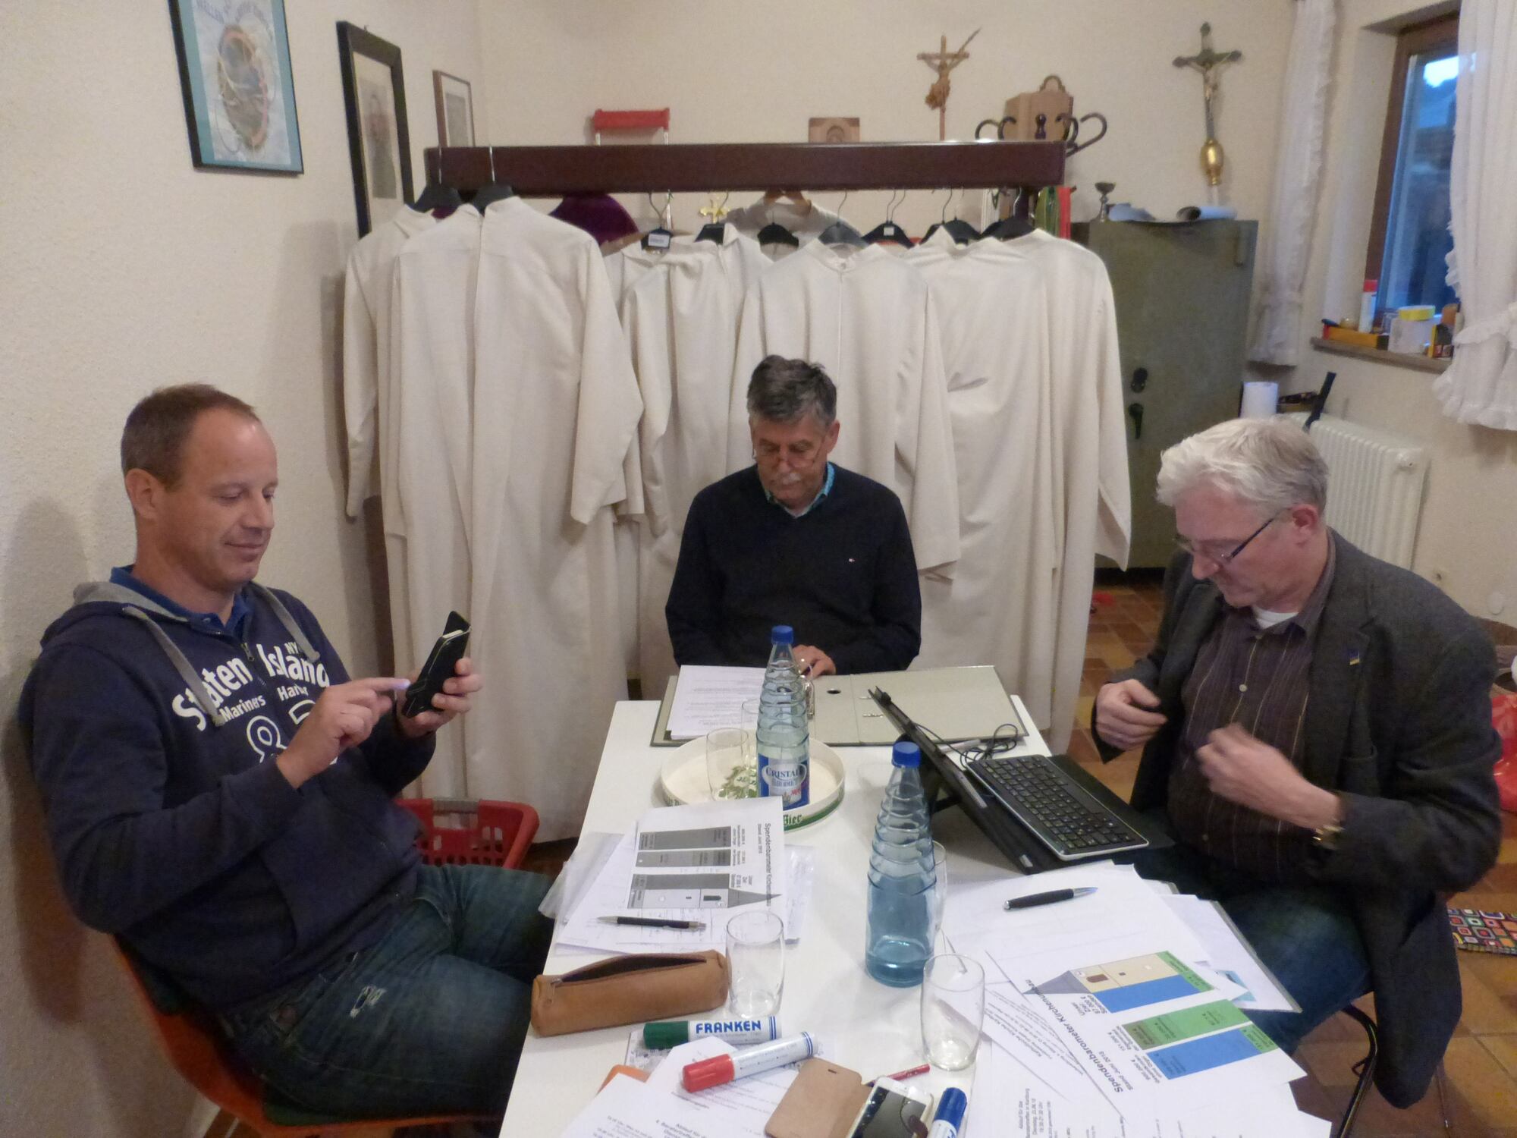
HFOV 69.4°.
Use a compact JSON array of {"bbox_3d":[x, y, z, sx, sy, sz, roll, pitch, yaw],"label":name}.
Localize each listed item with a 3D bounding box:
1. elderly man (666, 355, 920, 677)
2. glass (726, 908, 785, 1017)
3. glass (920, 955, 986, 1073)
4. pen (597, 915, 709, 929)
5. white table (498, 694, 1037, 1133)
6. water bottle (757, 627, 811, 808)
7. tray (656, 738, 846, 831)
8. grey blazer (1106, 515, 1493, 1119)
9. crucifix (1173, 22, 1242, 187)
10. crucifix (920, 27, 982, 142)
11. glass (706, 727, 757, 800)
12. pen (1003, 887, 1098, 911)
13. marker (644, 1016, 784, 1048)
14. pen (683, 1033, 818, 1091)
[{"bbox_3d":[0.070,0.280,2.178,0.540,1.340,0.750,-1,17,0],"label":"elderly man"},{"bbox_3d":[-0.002,0.451,1.250,0.066,0.097,0.066,-1,17,0],"label":"glass"},{"bbox_3d":[0.206,0.473,1.164,0.066,0.100,0.066,-1,17,0],"label":"glass"},{"bbox_3d":[-0.136,0.449,1.391,0.140,0.011,0.011,1,17,6],"label":"pen"},{"bbox_3d":[0.122,0.796,1.530,0.765,0.740,1.350,-1,17,0],"label":"white table"},{"bbox_3d":[0.037,0.224,1.634,0.081,0.286,0.081,-1,17,0],"label":"water bottle"},{"bbox_3d":[-0.007,0.332,1.727,0.287,0.036,0.287,-1,17,0],"label":"tray"},{"bbox_3d":[0.796,0.342,1.674,0.470,0.710,0.550,-11,20,-30],"label":"grey blazer"},{"bbox_3d":[2.010,-2.075,4.894,0.300,0.690,0.080,-8,17,2],"label":"crucifix"},{"bbox_3d":[0.844,-2.133,4.872,0.260,0.490,0.080,-1,17,0],"label":"crucifix"},{"bbox_3d":[-0.047,0.306,1.696,0.065,0.099,0.065,-1,17,0],"label":"glass"},{"bbox_3d":[0.380,0.426,1.422,0.139,0.013,0.013,-5,18,-14],"label":"pen"},{"bbox_3d":[-0.049,0.505,1.195,0.146,0.026,0.026,-2,17,-3],"label":"marker"},{"bbox_3d":[-0.006,0.516,1.150,0.146,0.026,0.026,-6,18,-18],"label":"pen"}]

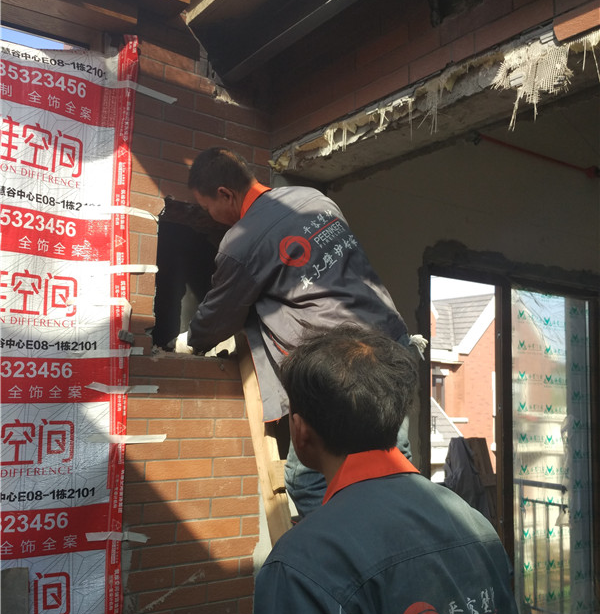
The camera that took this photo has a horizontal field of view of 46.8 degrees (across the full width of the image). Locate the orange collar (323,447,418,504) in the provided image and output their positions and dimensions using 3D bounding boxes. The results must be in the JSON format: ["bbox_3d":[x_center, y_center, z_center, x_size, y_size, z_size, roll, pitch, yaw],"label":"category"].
[{"bbox_3d":[0.100,0.253,1.020,0.160,0.090,0.145,7,-9,-40],"label":"orange collar"}]

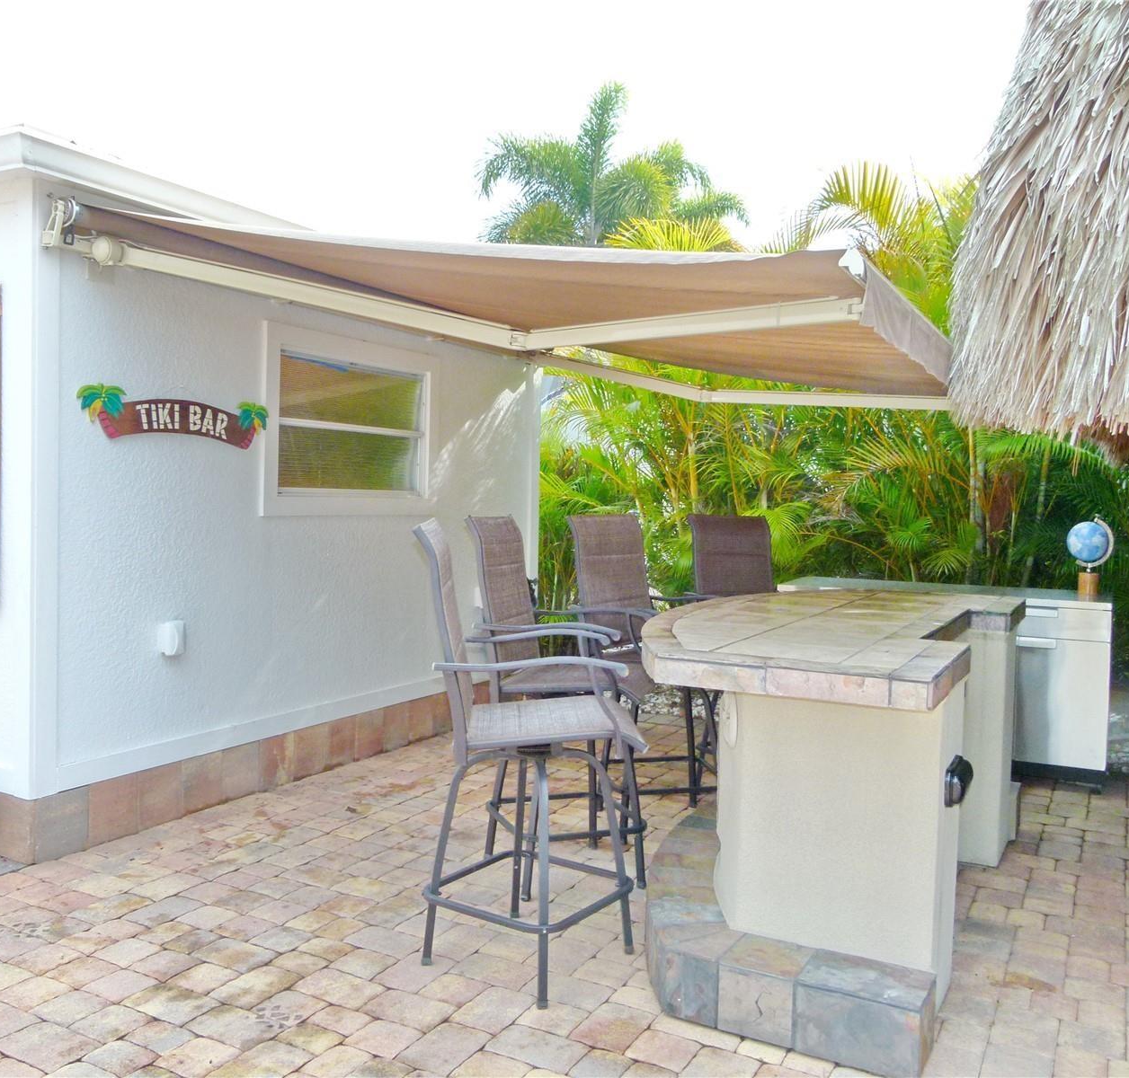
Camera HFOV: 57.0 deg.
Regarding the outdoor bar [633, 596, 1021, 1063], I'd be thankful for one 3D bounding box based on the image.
[{"bbox_3d":[0.898,0.747,3.646,1.120,0.955,2.520,2,2,28],"label":"outdoor bar"}]

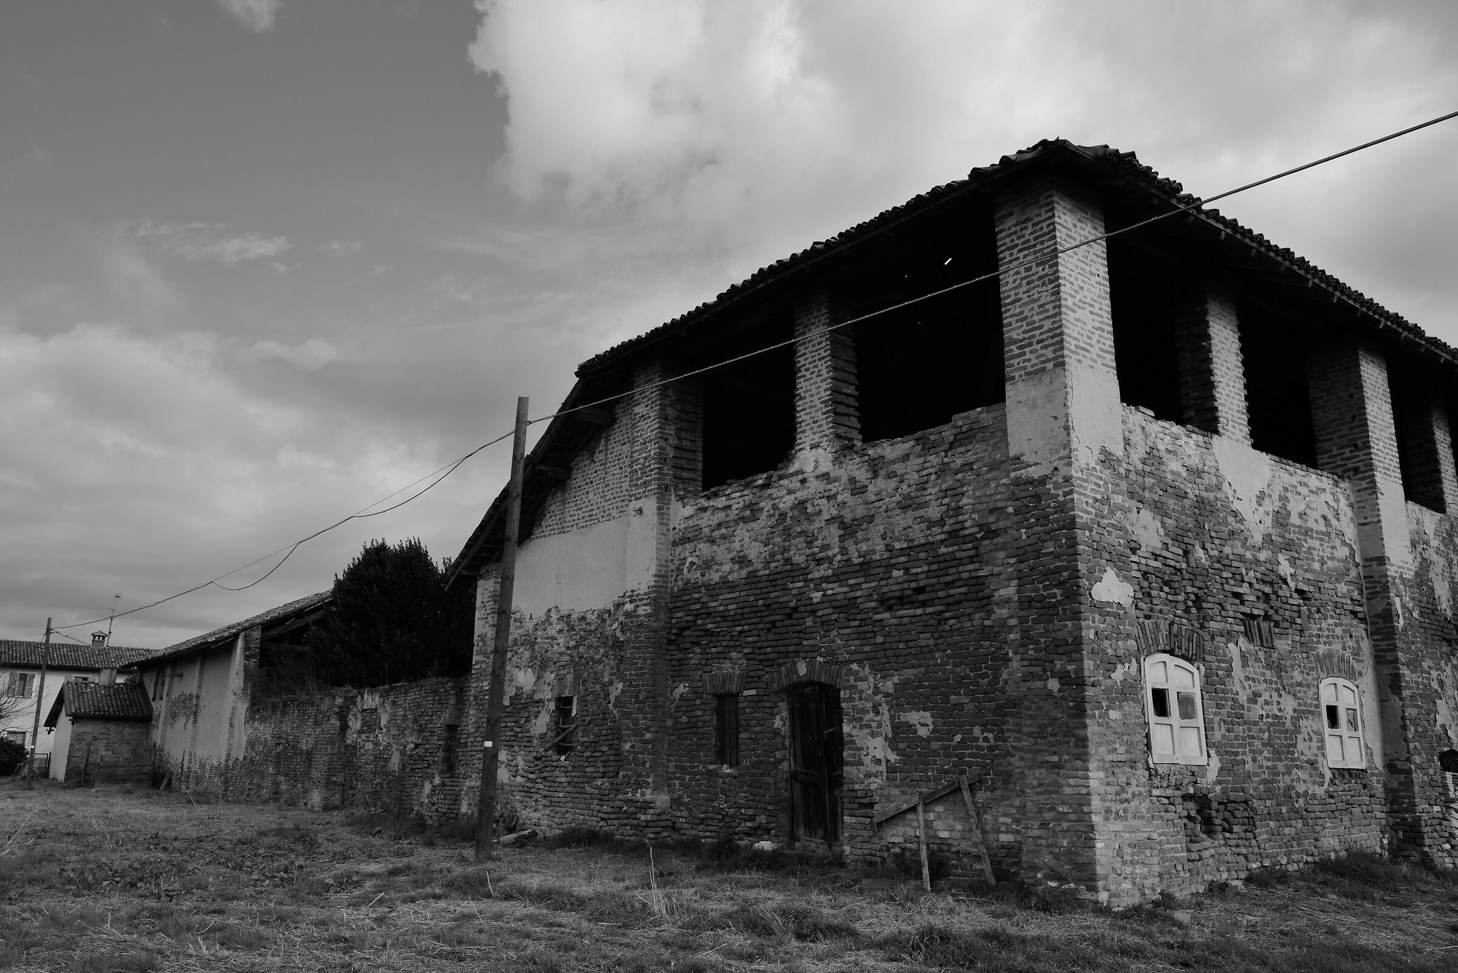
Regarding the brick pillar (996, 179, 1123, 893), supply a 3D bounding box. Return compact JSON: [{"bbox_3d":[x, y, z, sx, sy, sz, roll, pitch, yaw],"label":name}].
[{"bbox_3d":[3.393,0.348,11.283,0.880,6.930,0.750,11,-17,-37],"label":"brick pillar"}]

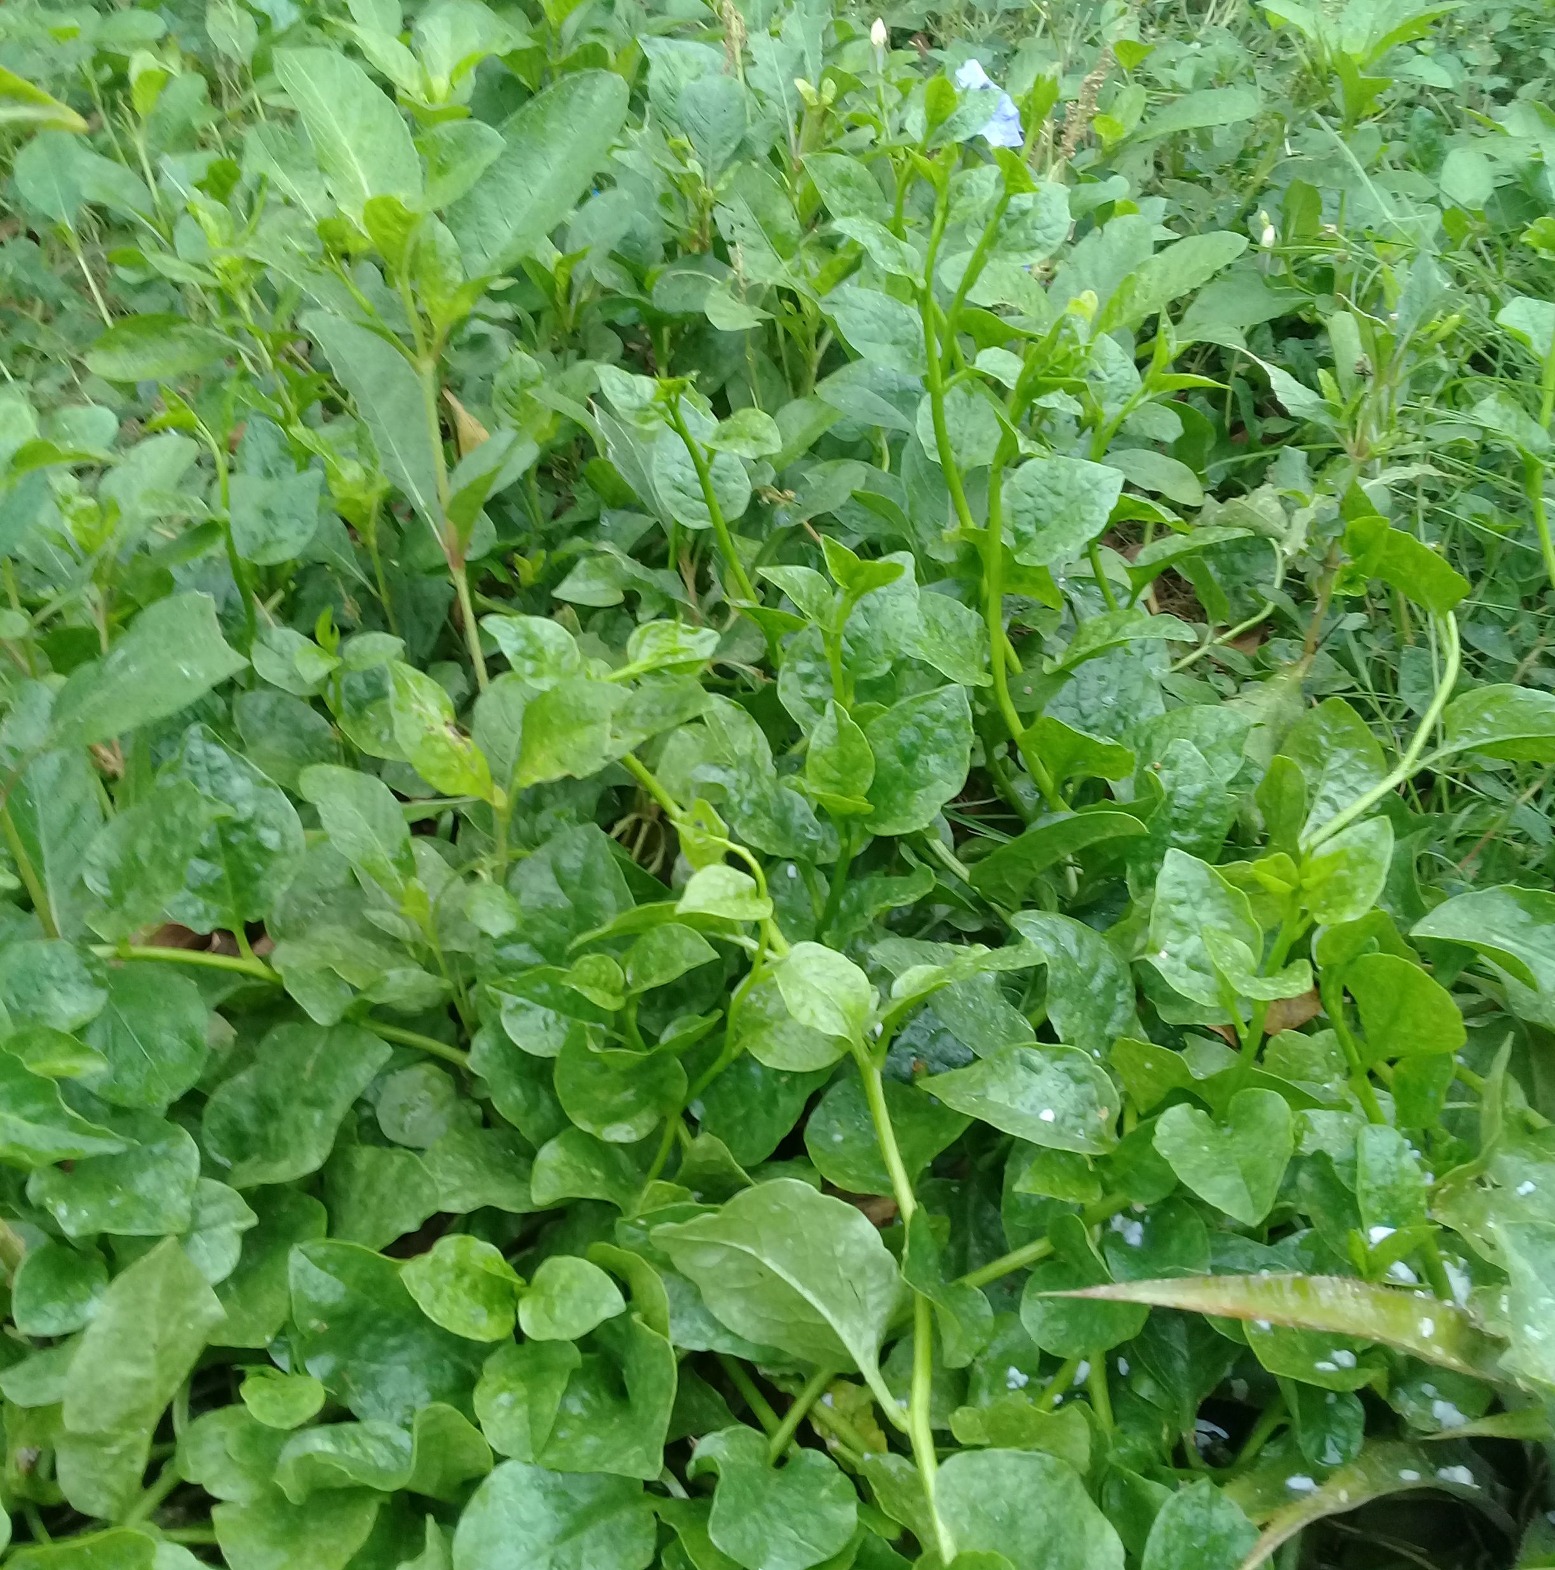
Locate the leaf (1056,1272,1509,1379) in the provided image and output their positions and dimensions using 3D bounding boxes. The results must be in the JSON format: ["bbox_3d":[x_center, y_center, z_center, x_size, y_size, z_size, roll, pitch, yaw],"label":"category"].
[{"bbox_3d":[0.201,0.213,0.734,0.176,0.022,0.023,4,59,12],"label":"leaf"}]

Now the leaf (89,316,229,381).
[{"bbox_3d":[-0.400,-0.282,1.200,0.095,0.016,0.045,-10,81,-14],"label":"leaf"}]

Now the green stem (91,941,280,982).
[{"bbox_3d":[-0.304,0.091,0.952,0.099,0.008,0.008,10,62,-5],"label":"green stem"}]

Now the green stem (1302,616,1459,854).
[{"bbox_3d":[0.296,-0.022,0.892,0.028,0.018,0.138,32,84,15],"label":"green stem"}]

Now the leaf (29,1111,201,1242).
[{"bbox_3d":[-0.314,0.185,0.880,0.078,0.020,0.070,-1,50,-8],"label":"leaf"}]

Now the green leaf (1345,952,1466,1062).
[{"bbox_3d":[0.270,0.096,0.800,0.054,0.014,0.046,-43,65,-7],"label":"green leaf"}]

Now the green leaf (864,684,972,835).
[{"bbox_3d":[0.068,-0.015,0.900,0.048,0.018,0.083,32,90,0],"label":"green leaf"}]

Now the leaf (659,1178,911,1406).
[{"bbox_3d":[0.009,0.168,0.630,0.104,0.061,0.020,34,4,-3],"label":"leaf"}]

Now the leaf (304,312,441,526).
[{"bbox_3d":[-0.283,-0.256,1.300,0.060,0.165,0.020,-34,14,-13],"label":"leaf"}]

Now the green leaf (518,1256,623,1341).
[{"bbox_3d":[-0.071,0.178,0.645,0.037,0.012,0.028,-1,80,0],"label":"green leaf"}]

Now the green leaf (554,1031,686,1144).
[{"bbox_3d":[-0.063,0.120,0.740,0.054,0.018,0.043,-1,80,0],"label":"green leaf"}]

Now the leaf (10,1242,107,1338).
[{"bbox_3d":[-0.310,0.218,0.801,0.042,0.015,0.046,36,58,11],"label":"leaf"}]

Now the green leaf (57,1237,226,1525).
[{"bbox_3d":[-0.232,0.217,0.680,0.050,0.020,0.103,17,59,-18],"label":"green leaf"}]

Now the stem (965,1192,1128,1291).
[{"bbox_3d":[0.126,0.210,0.860,0.095,0.011,0.011,-19,0,-25],"label":"stem"}]

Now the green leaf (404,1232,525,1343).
[{"bbox_3d":[-0.135,0.217,0.800,0.053,0.018,0.044,-2,56,2],"label":"green leaf"}]

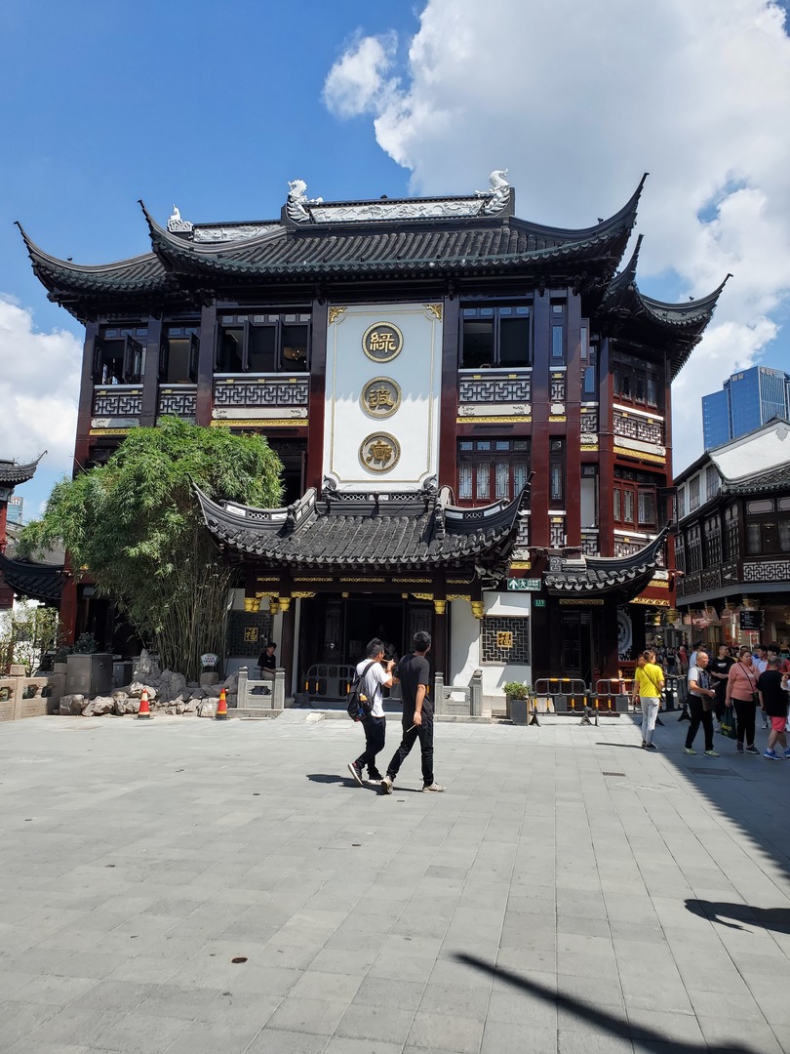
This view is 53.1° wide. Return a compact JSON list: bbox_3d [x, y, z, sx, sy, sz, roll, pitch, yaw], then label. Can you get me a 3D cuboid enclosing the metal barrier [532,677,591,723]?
[{"bbox_3d":[3.550,3.741,16.950,1.300,0.980,0.450,3,-9,-13],"label":"metal barrier"}]

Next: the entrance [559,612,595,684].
[{"bbox_3d":[4.454,3.284,19.416,0.850,2.500,0.250,0,-9,8],"label":"entrance"}]

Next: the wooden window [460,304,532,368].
[{"bbox_3d":[2.578,-4.830,20.164,1.806,1.691,0.150,0,-9,6],"label":"wooden window"}]

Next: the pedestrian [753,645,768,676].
[{"bbox_3d":[8.097,3.561,17.572,0.400,1.760,0.500,3,-9,-11],"label":"pedestrian"}]

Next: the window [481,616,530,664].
[{"bbox_3d":[2.634,2.717,18.916,1.175,1.174,0.100,0,-9,6],"label":"window"}]

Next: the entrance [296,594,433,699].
[{"bbox_3d":[-0.662,2.789,18.684,3.200,2.500,0.700,0,-9,8],"label":"entrance"}]

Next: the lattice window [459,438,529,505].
[{"bbox_3d":[2.461,-1.321,19.671,1.799,1.804,0.120,0,-9,6],"label":"lattice window"}]

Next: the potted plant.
[{"bbox_3d":[2.701,3.857,17.391,0.600,0.930,0.520,0,-9,6],"label":"potted plant"}]

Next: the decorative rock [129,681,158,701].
[{"bbox_3d":[-5.545,3.625,17.400,0.550,0.410,0.450,0,-8,7],"label":"decorative rock"}]

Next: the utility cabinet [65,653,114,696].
[{"bbox_3d":[-6.933,3.451,18.042,0.570,1.080,0.940,0,-9,6],"label":"utility cabinet"}]

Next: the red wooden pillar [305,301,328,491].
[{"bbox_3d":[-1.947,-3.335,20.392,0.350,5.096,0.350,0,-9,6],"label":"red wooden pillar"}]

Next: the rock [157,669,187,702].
[{"bbox_3d":[-4.972,3.536,17.650,0.640,0.670,0.550,0,-8,7],"label":"rock"}]

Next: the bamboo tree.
[{"bbox_3d":[-5.674,0.508,18.300,5.400,6.200,4.200,0,-8,7],"label":"bamboo tree"}]

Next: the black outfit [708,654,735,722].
[{"bbox_3d":[7.057,3.530,17.091,0.520,1.360,0.350,-2,-9,23],"label":"black outfit"}]

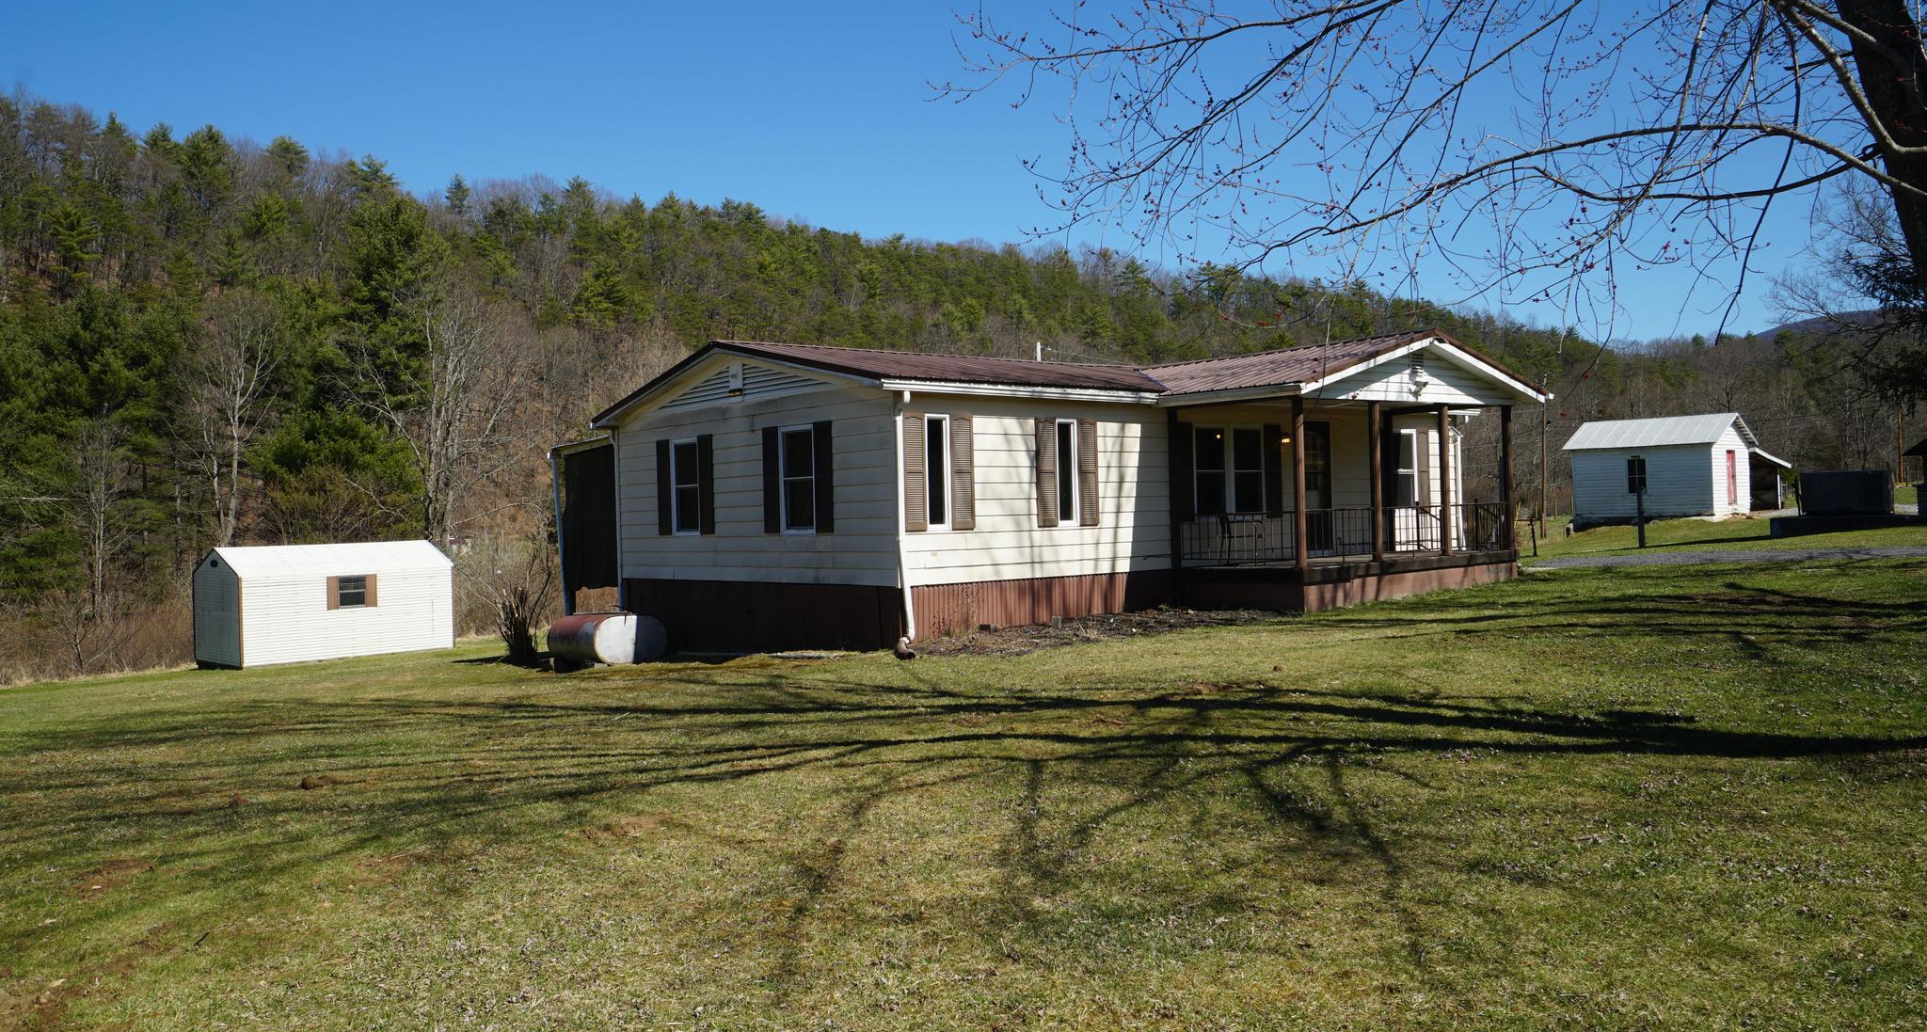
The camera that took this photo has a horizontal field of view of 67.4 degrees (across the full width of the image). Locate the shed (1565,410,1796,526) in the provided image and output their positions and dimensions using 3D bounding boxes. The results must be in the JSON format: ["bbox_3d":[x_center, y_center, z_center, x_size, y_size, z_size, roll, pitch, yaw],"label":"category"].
[{"bbox_3d":[28.028,-1.589,56.546,8.402,4.332,5.583,-1,0,-44],"label":"shed"}]

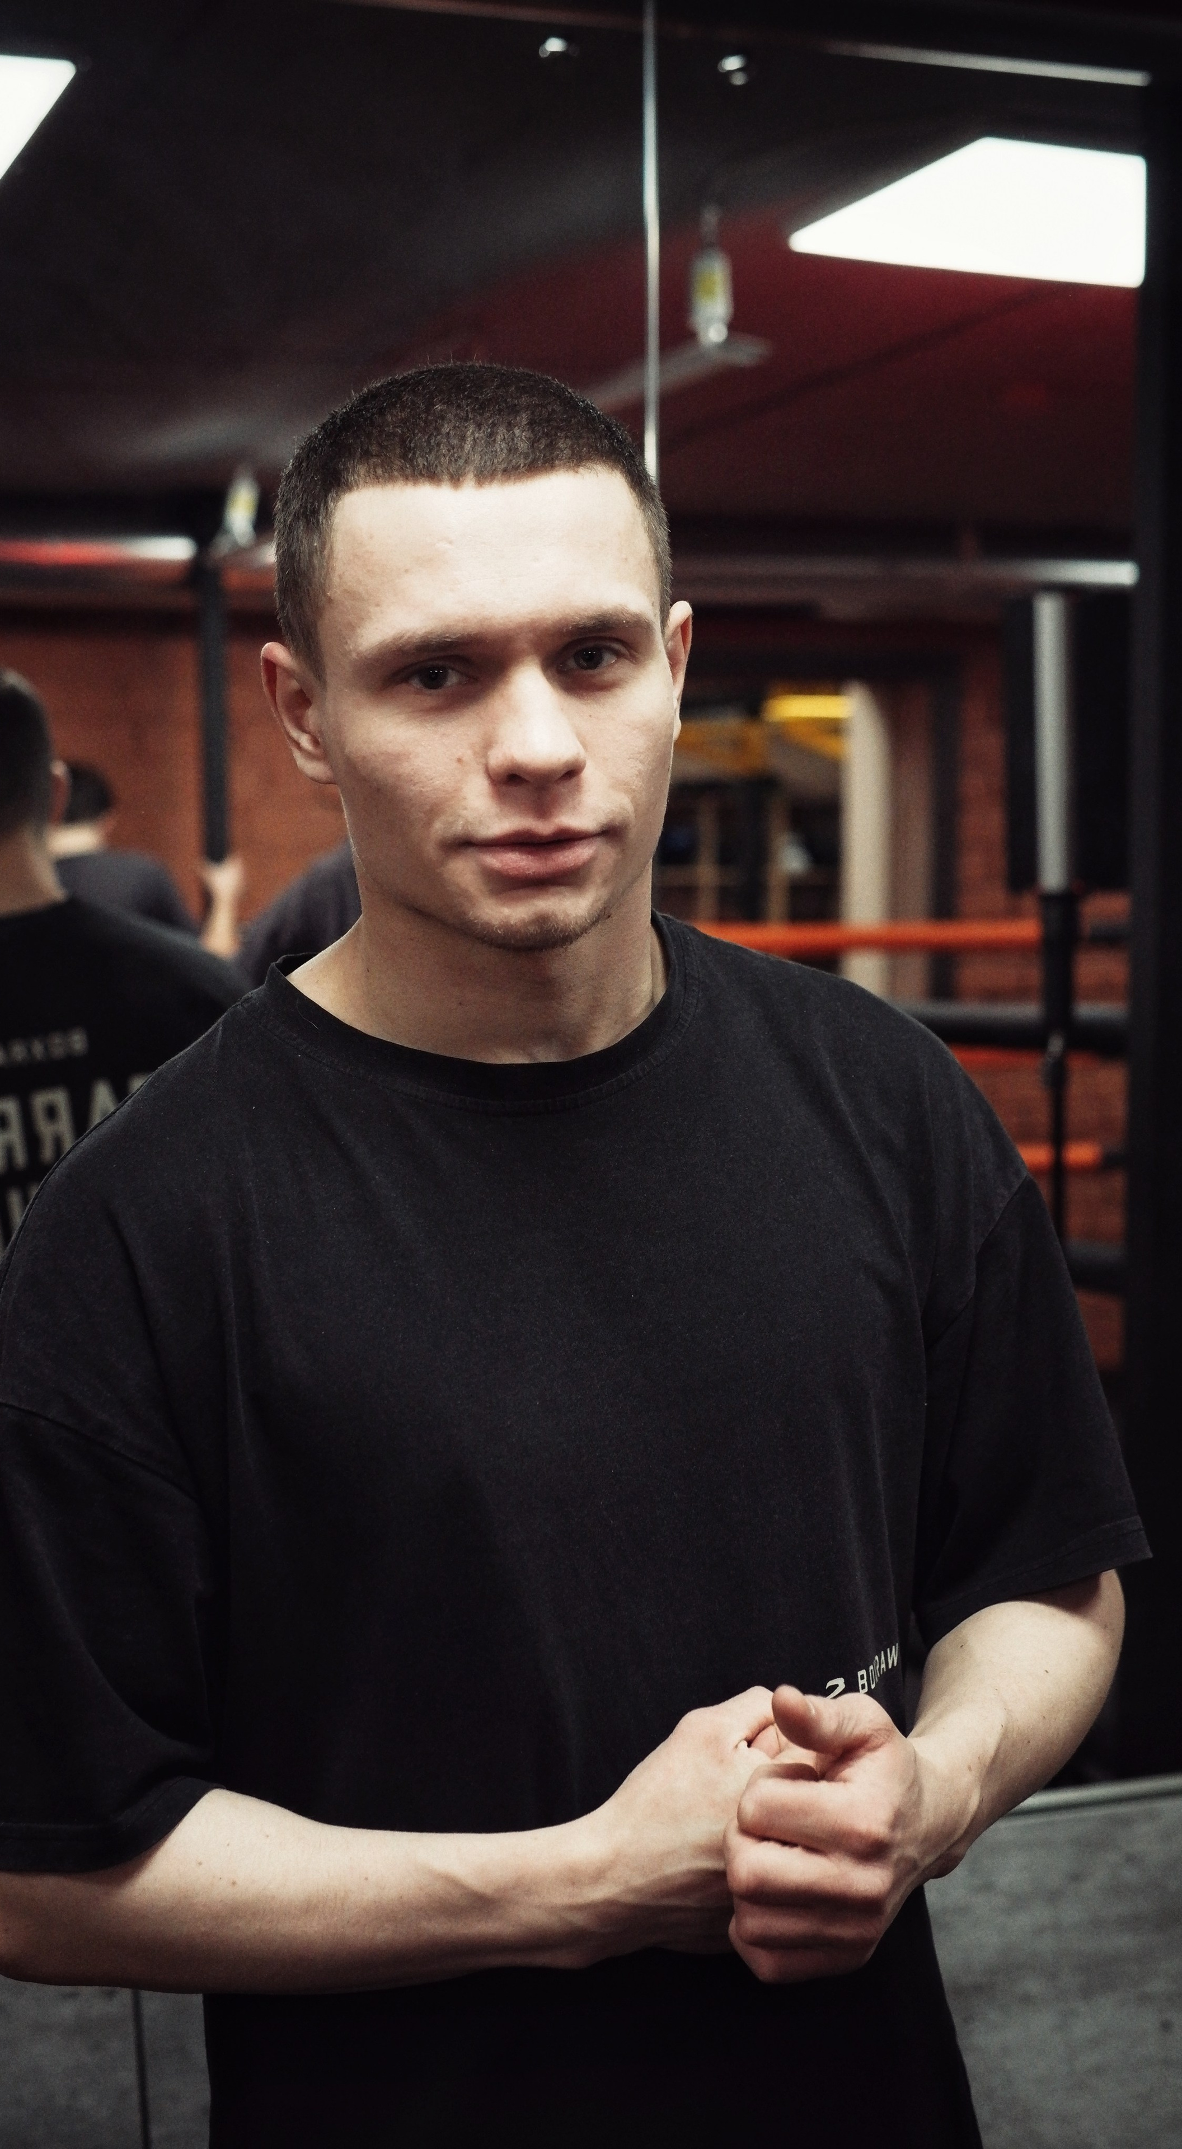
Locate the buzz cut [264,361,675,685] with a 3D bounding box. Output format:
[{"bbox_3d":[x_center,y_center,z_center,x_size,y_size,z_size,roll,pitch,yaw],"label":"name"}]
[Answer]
[{"bbox_3d":[-0.047,-0.218,1.140,0.168,0.165,0.192,-7,6,-11],"label":"buzz cut"}]

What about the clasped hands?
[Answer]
[{"bbox_3d":[0.074,0.294,1.040,0.142,0.113,0.130,-1,5,-9],"label":"clasped hands"}]

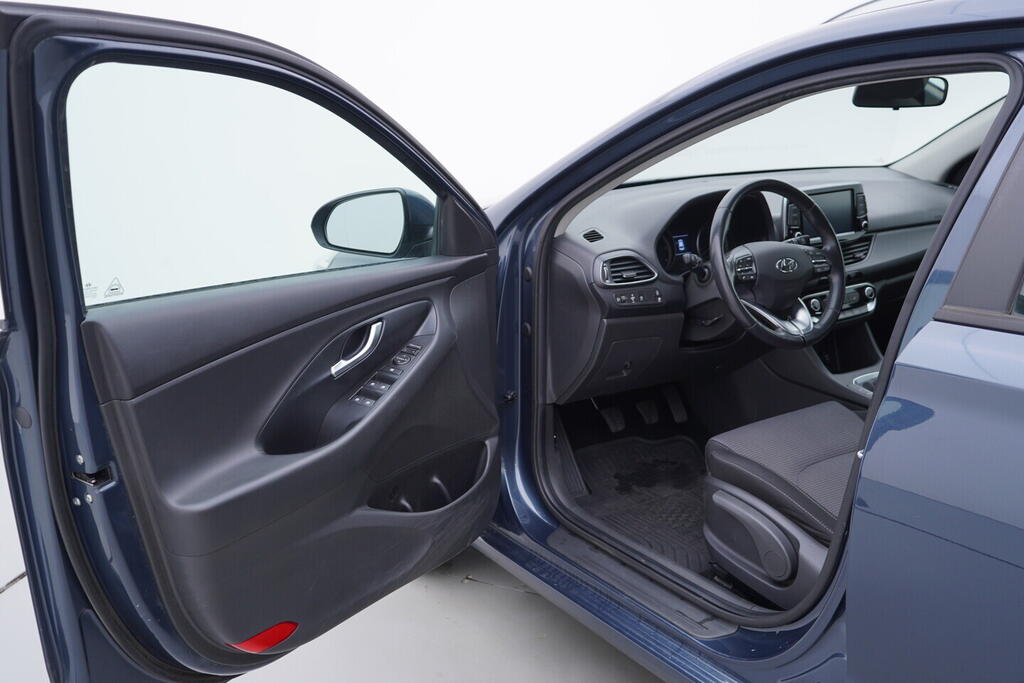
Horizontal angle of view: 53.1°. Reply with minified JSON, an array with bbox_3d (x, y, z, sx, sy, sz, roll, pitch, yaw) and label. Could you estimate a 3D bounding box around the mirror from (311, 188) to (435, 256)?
[{"bbox_3d":[-0.307,-0.268,2.256,0.238,0.158,0.145,5,13,20],"label":"mirror"}]

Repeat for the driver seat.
[{"bbox_3d":[0.816,0.055,1.843,0.530,1.000,0.850,-7,14,-29],"label":"driver seat"}]

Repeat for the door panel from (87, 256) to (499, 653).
[{"bbox_3d":[-0.326,0.211,1.996,0.140,0.670,1.000,9,16,36],"label":"door panel"}]

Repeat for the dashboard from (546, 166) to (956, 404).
[{"bbox_3d":[0.690,-0.204,2.758,1.420,0.500,0.560,-7,14,-29],"label":"dashboard"}]

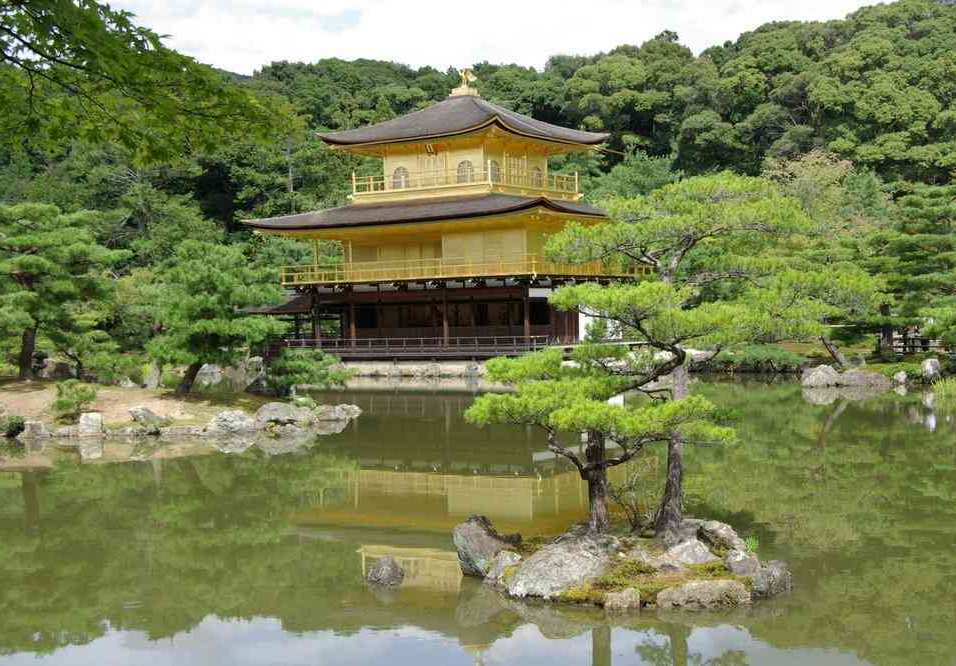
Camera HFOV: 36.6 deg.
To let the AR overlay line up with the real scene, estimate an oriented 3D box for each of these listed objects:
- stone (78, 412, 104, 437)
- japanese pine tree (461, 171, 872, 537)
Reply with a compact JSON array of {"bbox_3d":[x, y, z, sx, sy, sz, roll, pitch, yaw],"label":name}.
[{"bbox_3d":[-8.792,2.072,32.850,0.547,0.521,0.450,-1,1,-15],"label":"stone"},{"bbox_3d":[2.018,0.202,15.000,4.100,3.650,3.300,-1,1,8],"label":"japanese pine tree"}]

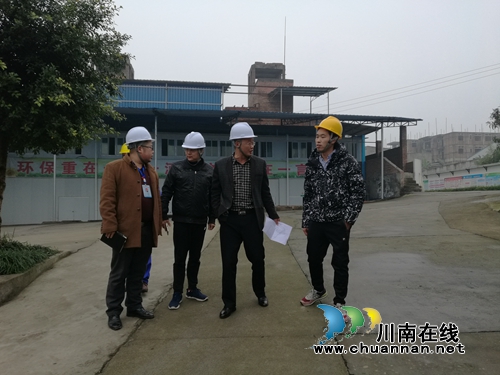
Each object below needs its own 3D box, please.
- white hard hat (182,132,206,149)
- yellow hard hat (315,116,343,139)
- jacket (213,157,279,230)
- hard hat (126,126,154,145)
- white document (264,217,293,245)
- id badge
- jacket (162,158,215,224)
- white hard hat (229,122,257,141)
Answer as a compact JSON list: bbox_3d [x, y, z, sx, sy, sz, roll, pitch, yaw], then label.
[{"bbox_3d":[-0.585,-0.494,4.030,0.220,0.160,0.280,0,13,27],"label":"white hard hat"},{"bbox_3d":[0.757,-0.582,3.660,0.280,0.160,0.220,16,-8,-31],"label":"yellow hard hat"},{"bbox_3d":[-0.041,0.046,3.770,0.640,0.730,0.340,0,1,-6],"label":"jacket"},{"bbox_3d":[-1.030,-0.496,3.650,0.280,0.160,0.220,-8,2,-8],"label":"hard hat"},{"bbox_3d":[0.263,0.410,3.680,0.270,0.200,0.070,24,-13,9],"label":"white document"},{"bbox_3d":[-0.925,0.037,3.520,0.080,0.115,0.008,-5,-5,-31],"label":"id badge"},{"bbox_3d":[-0.634,0.042,4.070,0.560,0.680,0.330,0,1,-13],"label":"jacket"},{"bbox_3d":[-0.063,-0.549,3.750,0.280,0.160,0.220,-2,0,32],"label":"white hard hat"}]

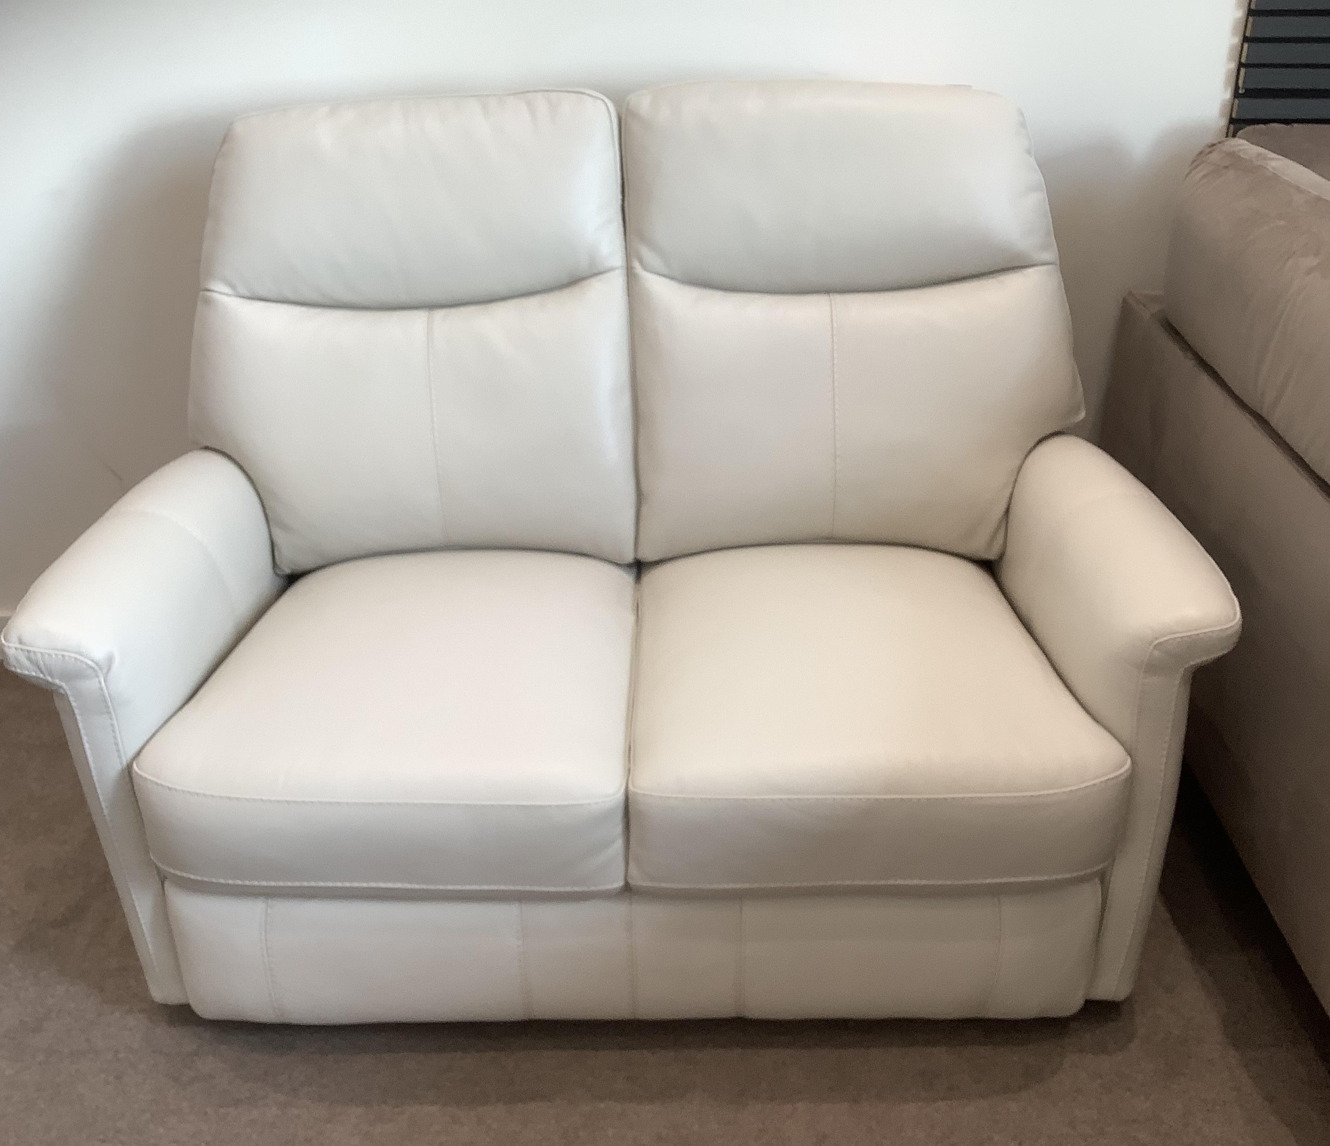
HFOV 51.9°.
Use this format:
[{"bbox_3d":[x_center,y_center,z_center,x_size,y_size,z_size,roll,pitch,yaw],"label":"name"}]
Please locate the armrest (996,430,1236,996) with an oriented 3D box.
[{"bbox_3d":[0.573,0.129,1.950,0.185,0.600,0.690,-1,29,0],"label":"armrest"}]

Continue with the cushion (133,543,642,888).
[{"bbox_3d":[-0.329,0.163,1.874,0.575,0.220,0.580,-1,29,0],"label":"cushion"}]

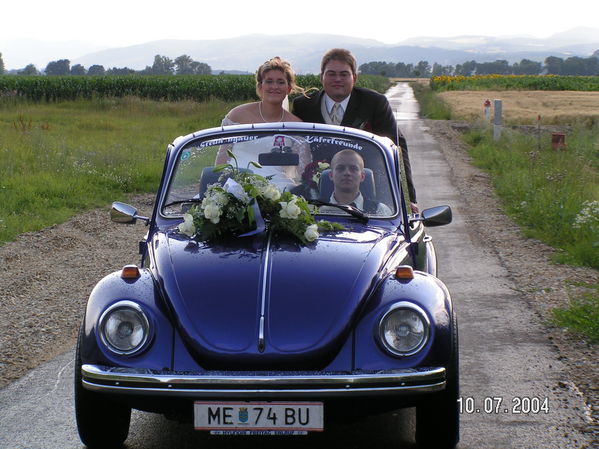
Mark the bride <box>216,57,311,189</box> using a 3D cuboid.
[{"bbox_3d":[-0.194,-0.204,10.600,0.560,1.400,0.500,0,4,3],"label":"bride"}]

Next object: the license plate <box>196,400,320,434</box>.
[{"bbox_3d":[-0.161,0.773,7.920,0.525,0.127,0.025,0,4,3],"label":"license plate"}]

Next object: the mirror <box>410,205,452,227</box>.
[{"bbox_3d":[0.621,-0.042,9.280,0.195,0.105,0.100,0,4,3],"label":"mirror"}]

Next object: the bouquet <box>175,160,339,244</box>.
[{"bbox_3d":[-0.177,-0.096,8.970,0.740,0.370,0.380,0,4,3],"label":"bouquet"}]

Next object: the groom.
[{"bbox_3d":[0.284,-0.209,10.580,0.650,1.420,0.580,0,4,3],"label":"groom"}]

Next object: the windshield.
[{"bbox_3d":[-0.095,-0.239,9.320,1.100,0.460,0.090,0,-24,3],"label":"windshield"}]

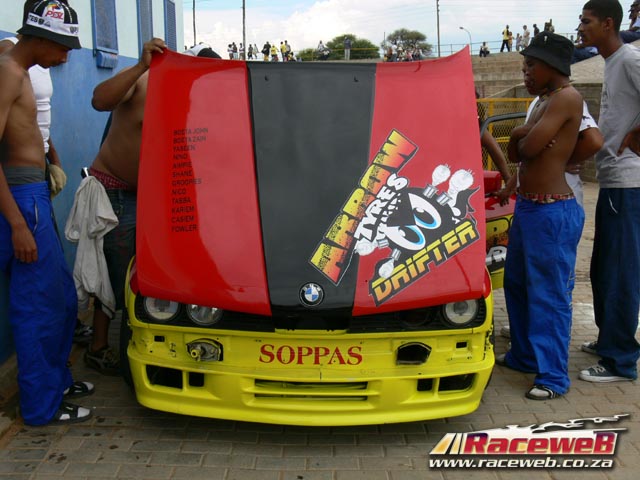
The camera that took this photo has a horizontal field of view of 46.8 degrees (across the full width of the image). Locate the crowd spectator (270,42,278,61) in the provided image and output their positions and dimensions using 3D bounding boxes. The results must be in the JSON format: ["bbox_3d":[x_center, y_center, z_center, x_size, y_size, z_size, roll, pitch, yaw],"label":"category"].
[{"bbox_3d":[-3.446,-14.047,56.000,0.500,1.620,0.380,0,11,0],"label":"crowd spectator"}]

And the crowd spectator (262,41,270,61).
[{"bbox_3d":[-4.051,-14.237,56.000,0.550,1.700,0.400,0,11,0],"label":"crowd spectator"}]

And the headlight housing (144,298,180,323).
[{"bbox_3d":[-0.659,0.273,3.080,0.150,0.150,0.100,0,11,0],"label":"headlight housing"}]

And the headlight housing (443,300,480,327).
[{"bbox_3d":[0.589,0.289,3.080,0.150,0.150,0.100,0,11,0],"label":"headlight housing"}]

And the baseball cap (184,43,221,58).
[{"bbox_3d":[-0.566,-0.869,3.500,0.250,0.130,0.170,10,15,39],"label":"baseball cap"}]

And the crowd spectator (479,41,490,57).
[{"bbox_3d":[10.233,-11.850,46.000,0.550,1.000,0.600,2,11,6],"label":"crowd spectator"}]

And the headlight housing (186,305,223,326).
[{"bbox_3d":[-0.476,0.288,3.070,0.150,0.150,0.100,0,11,0],"label":"headlight housing"}]

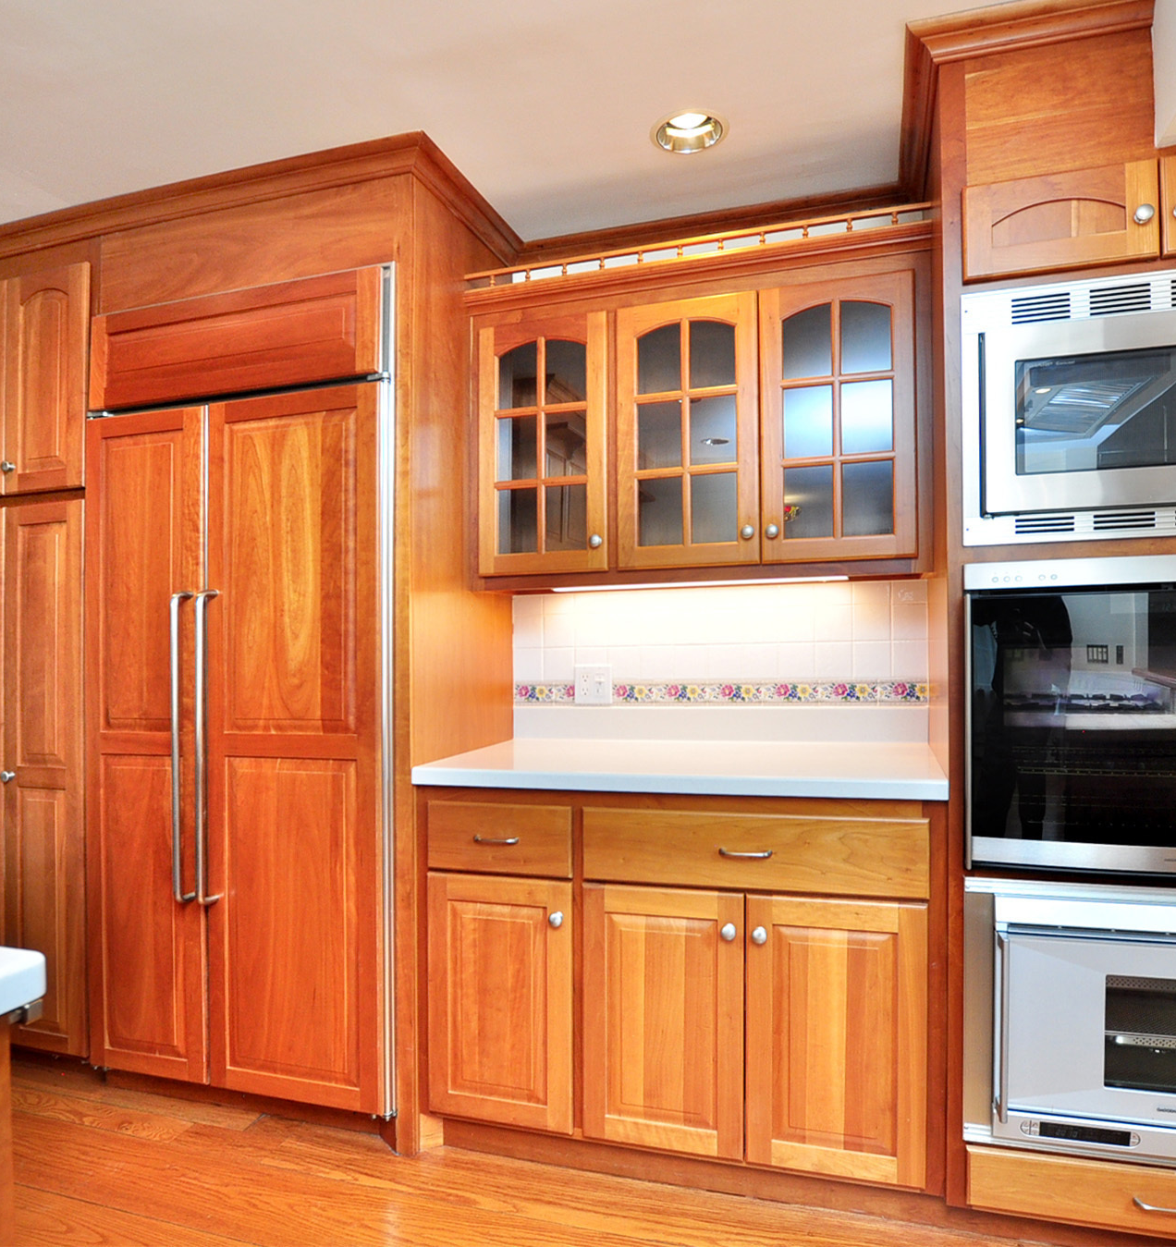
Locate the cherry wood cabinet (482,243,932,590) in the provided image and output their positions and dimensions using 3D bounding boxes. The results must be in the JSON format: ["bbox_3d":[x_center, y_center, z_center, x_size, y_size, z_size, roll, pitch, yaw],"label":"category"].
[{"bbox_3d":[0.273,-0.524,2.144,1.195,0.828,0.330,-1,-1,17],"label":"cherry wood cabinet"}]

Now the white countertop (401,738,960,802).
[{"bbox_3d":[0.232,0.357,2.012,1.191,0.040,0.590,-1,-1,17],"label":"white countertop"}]

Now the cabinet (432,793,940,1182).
[{"bbox_3d":[0.245,0.786,2.011,1.179,0.818,0.575,-1,-1,17],"label":"cabinet"}]

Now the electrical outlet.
[{"bbox_3d":[0.015,0.185,2.383,0.120,0.124,0.014,-1,-1,17],"label":"electrical outlet"}]

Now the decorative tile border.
[{"bbox_3d":[0.345,0.201,2.283,1.202,0.073,0.012,-1,-1,17],"label":"decorative tile border"}]

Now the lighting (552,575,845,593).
[{"bbox_3d":[0.274,-0.108,2.030,0.760,0.030,0.080,-1,-1,17],"label":"lighting"}]

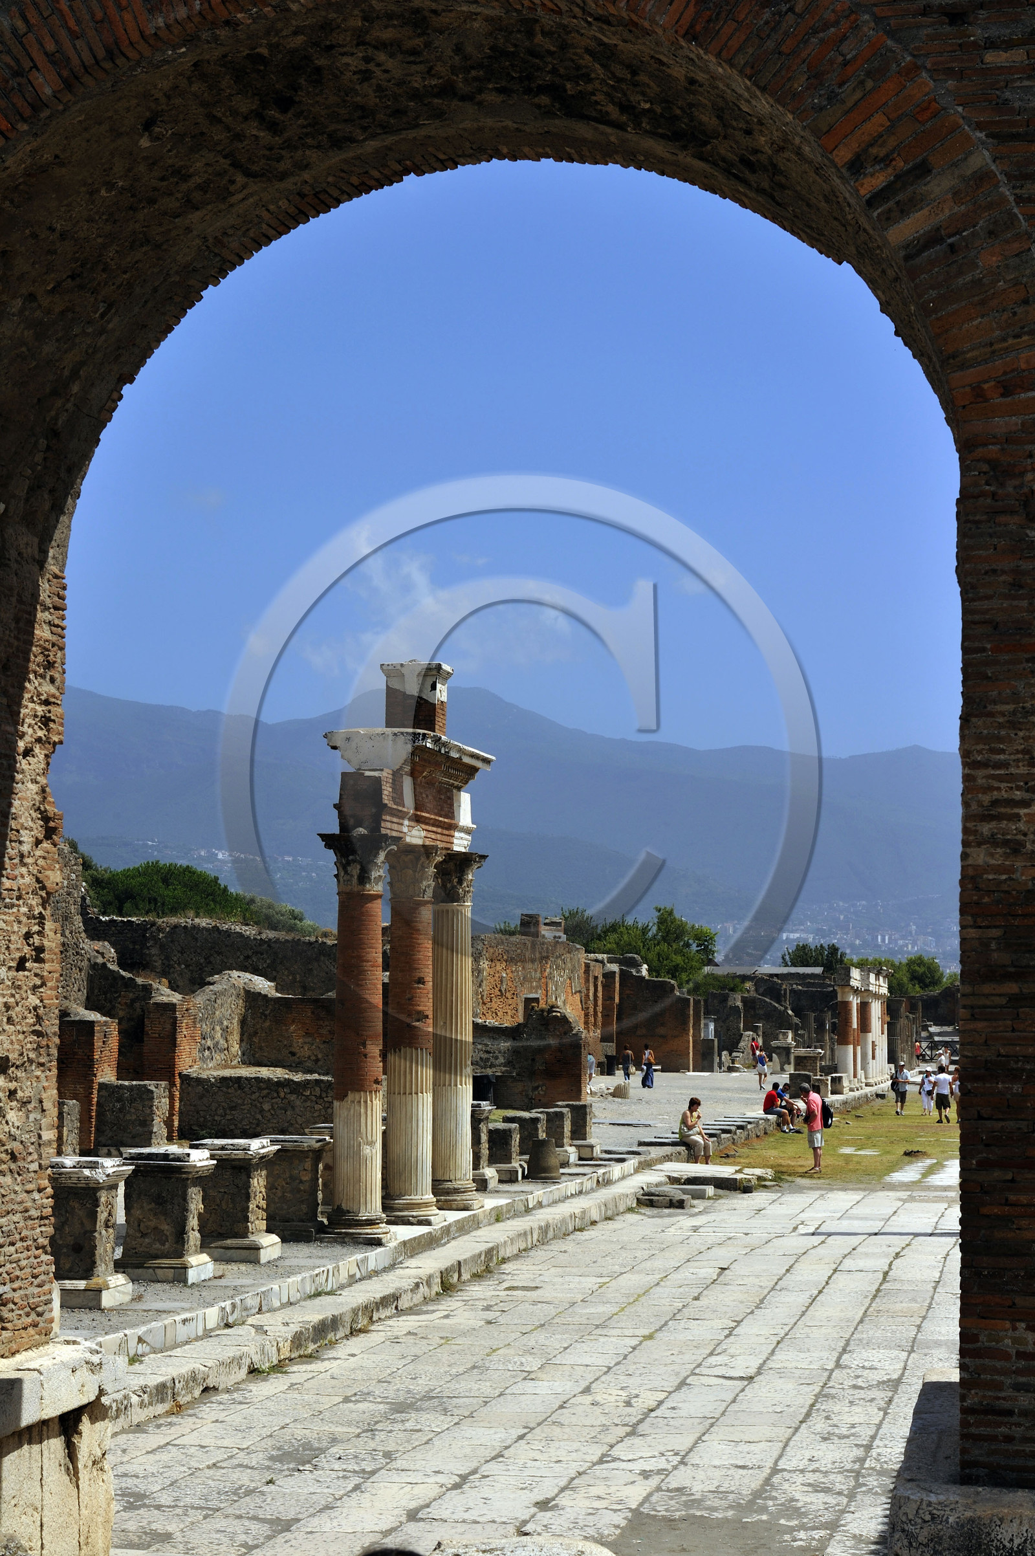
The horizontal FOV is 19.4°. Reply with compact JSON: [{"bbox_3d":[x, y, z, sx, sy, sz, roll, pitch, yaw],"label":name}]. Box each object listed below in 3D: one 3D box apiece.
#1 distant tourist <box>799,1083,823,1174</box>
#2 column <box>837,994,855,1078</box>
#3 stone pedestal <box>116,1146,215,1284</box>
[{"bbox_3d":[5.615,6.693,57.800,0.480,1.730,0.500,0,-5,6],"label":"distant tourist"},{"bbox_3d":[11.976,9.521,110.364,0.640,3.720,0.640,-1,-5,10],"label":"column"},{"bbox_3d":[-3.065,3.829,26.403,0.670,1.130,0.770,-1,-5,10],"label":"stone pedestal"}]

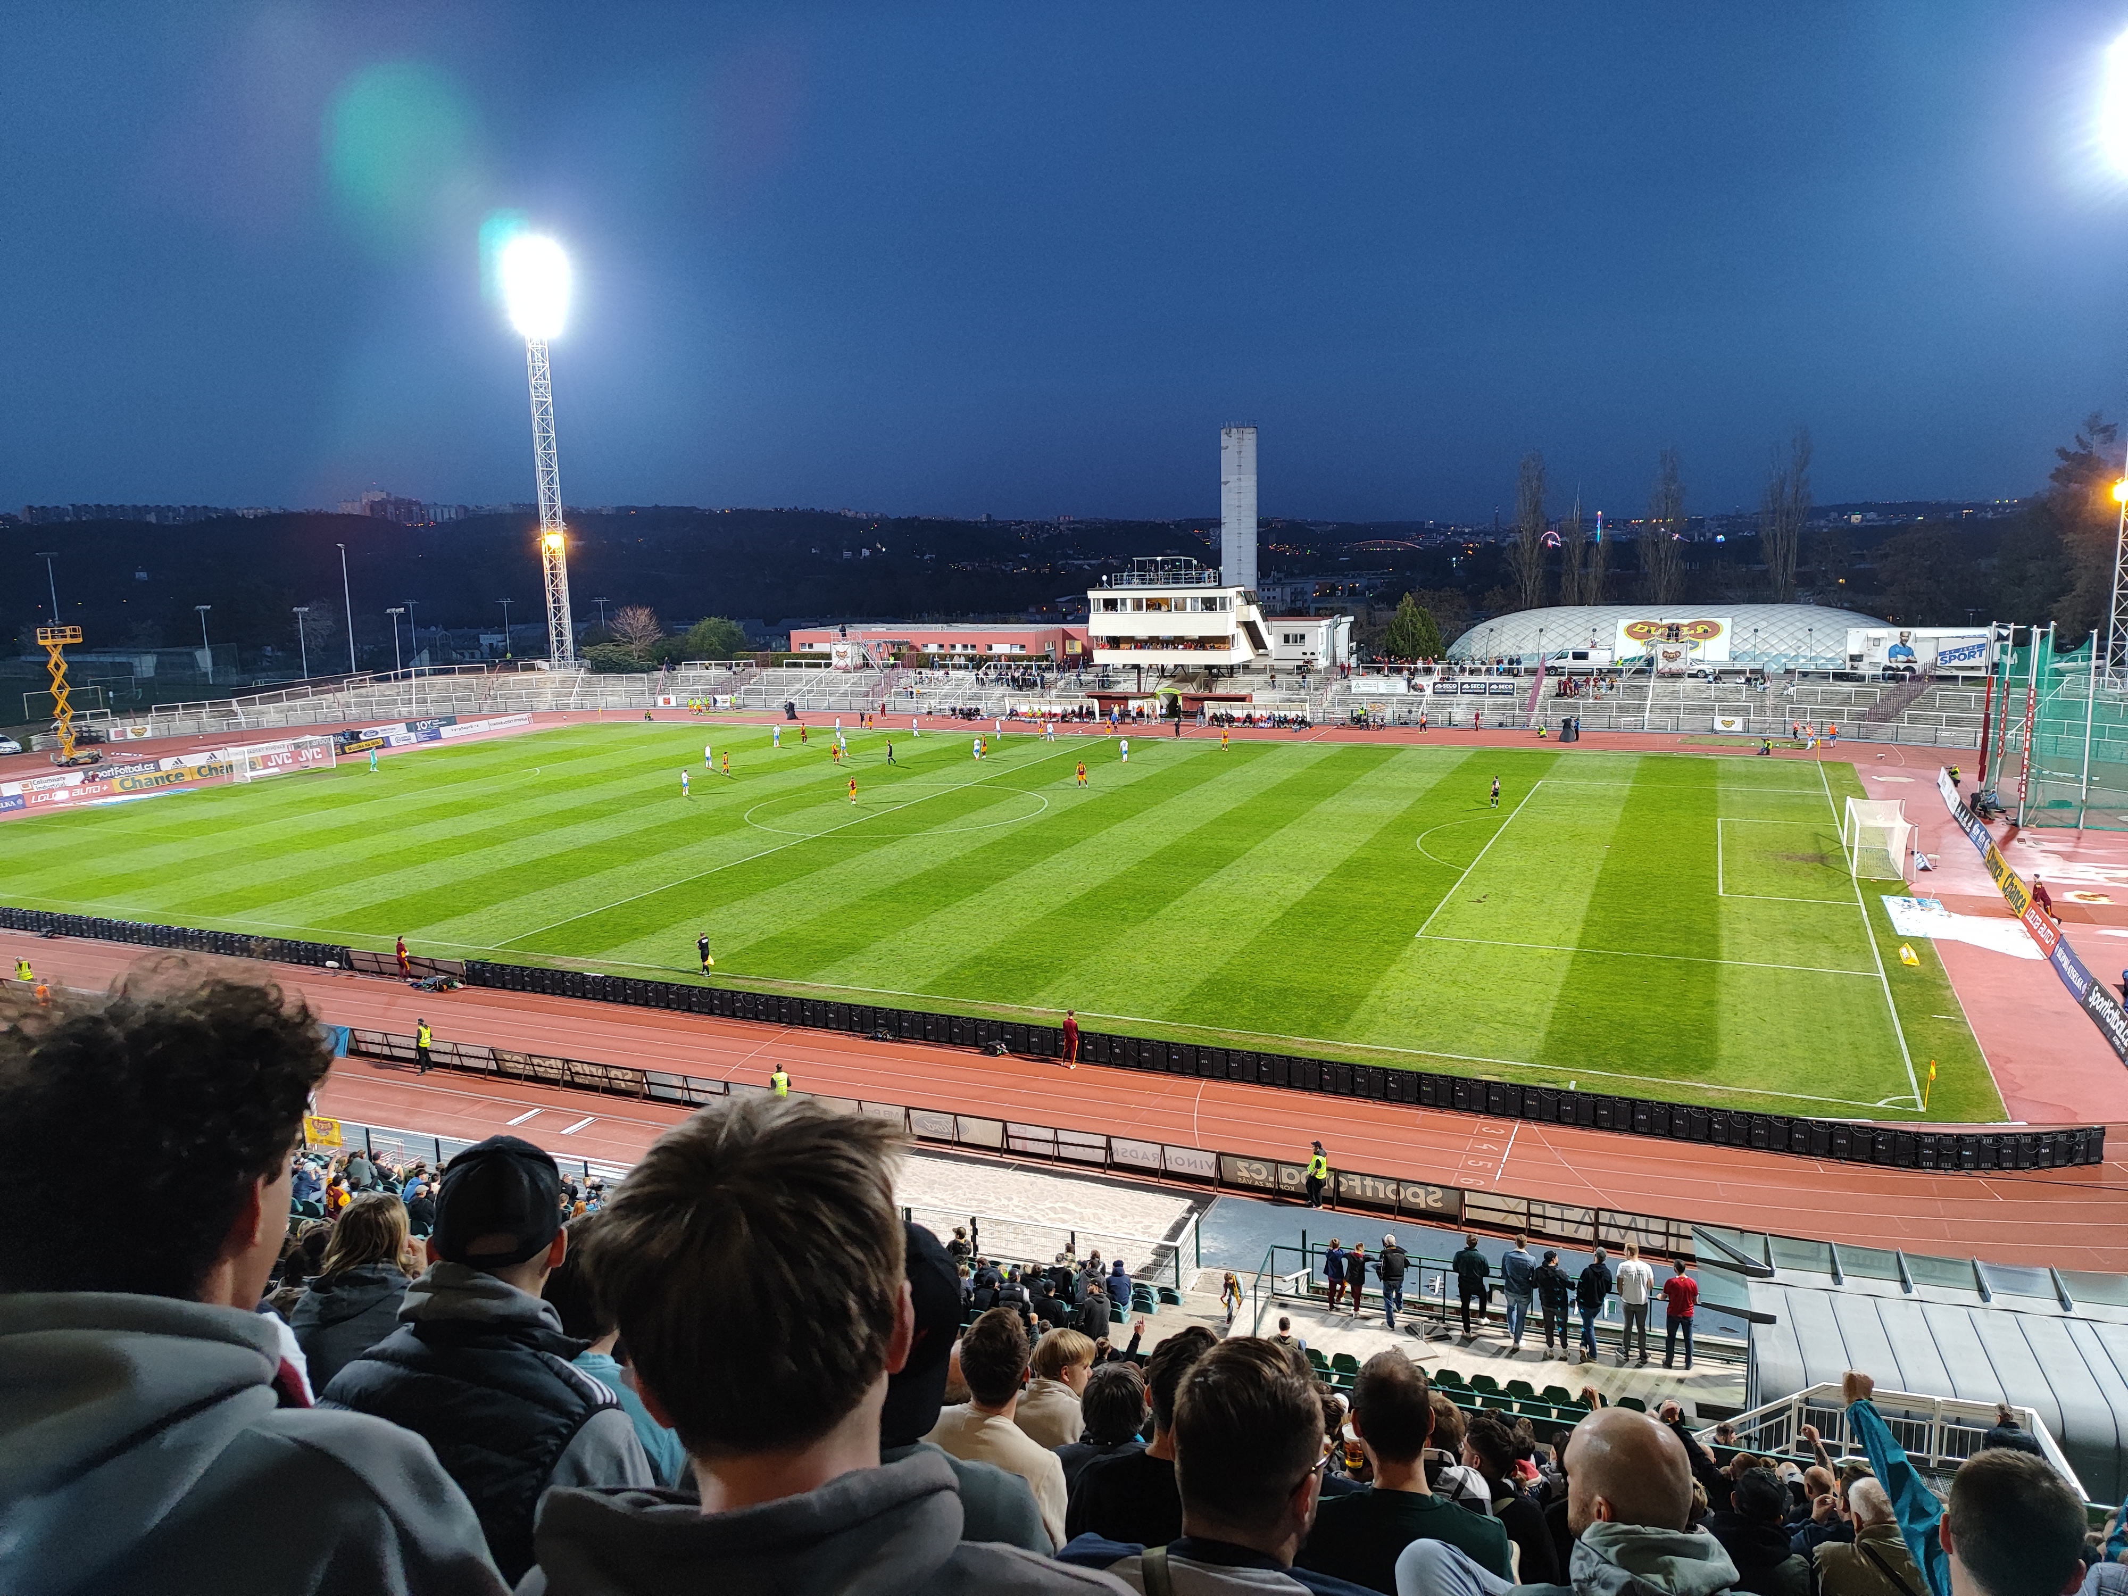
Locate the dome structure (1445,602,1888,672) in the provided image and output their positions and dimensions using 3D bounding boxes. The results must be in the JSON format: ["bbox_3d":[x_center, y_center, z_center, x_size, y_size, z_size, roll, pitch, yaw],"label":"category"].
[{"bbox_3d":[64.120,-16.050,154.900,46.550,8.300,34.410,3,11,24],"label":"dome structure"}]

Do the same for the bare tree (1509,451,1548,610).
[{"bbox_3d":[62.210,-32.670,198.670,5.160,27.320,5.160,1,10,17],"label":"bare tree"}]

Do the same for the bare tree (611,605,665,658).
[{"bbox_3d":[-52.310,-20.080,180.040,6.480,7.080,6.270,-4,10,-16],"label":"bare tree"}]

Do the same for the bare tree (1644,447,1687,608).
[{"bbox_3d":[78.700,-32.150,194.620,5.260,27.320,5.260,2,11,22],"label":"bare tree"}]

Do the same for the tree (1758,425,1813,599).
[{"bbox_3d":[92.990,-32.950,190.750,6.270,29.350,6.270,3,11,26],"label":"tree"}]

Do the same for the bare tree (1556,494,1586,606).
[{"bbox_3d":[67.090,-29.430,196.210,3.950,22.260,3.950,2,10,19],"label":"bare tree"}]

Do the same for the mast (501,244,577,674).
[{"bbox_3d":[-60.720,-40.000,173.080,7.390,49.180,3.040,-6,11,-25],"label":"mast"}]

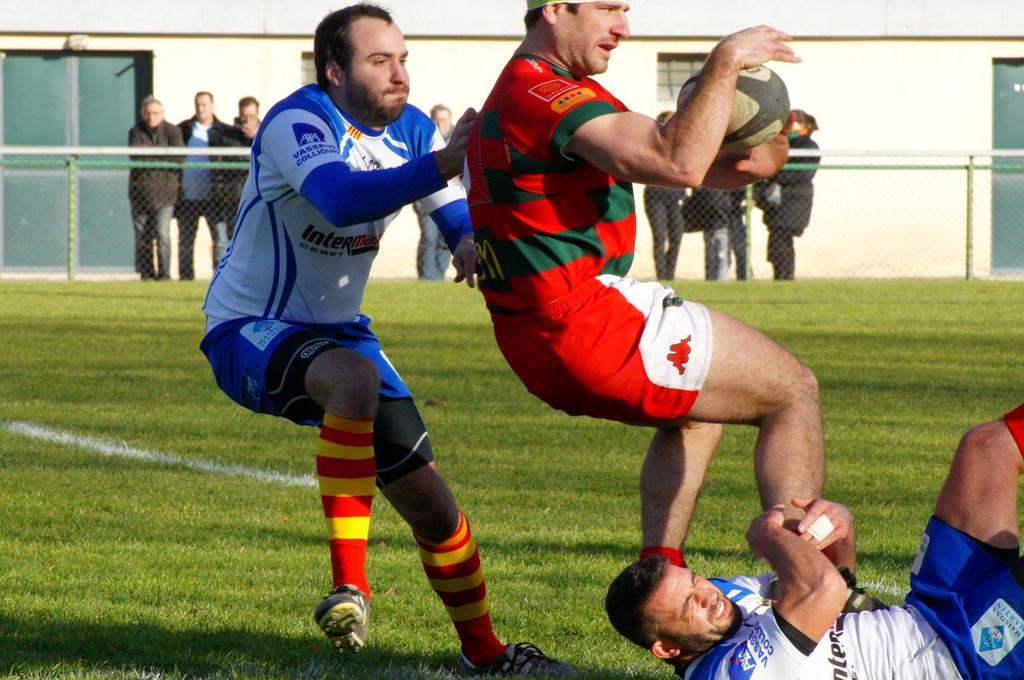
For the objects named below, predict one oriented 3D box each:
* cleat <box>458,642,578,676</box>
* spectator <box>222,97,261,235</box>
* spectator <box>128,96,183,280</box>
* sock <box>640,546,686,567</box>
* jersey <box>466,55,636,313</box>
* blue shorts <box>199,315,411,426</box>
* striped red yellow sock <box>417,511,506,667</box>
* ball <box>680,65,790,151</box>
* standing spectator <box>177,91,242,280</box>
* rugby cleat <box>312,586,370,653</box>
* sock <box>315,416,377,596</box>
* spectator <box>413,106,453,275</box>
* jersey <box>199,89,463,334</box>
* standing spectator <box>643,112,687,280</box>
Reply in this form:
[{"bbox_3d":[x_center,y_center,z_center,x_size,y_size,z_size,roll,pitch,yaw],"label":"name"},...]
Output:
[{"bbox_3d":[0.015,0.666,17.600,0.290,0.100,0.105,1,1,33],"label":"cleat"},{"bbox_3d":[-2.393,-1.300,75.400,0.500,1.700,0.400,1,1,30],"label":"spectator"},{"bbox_3d":[-3.149,-1.311,75.500,0.500,1.710,0.350,0,1,-5],"label":"spectator"},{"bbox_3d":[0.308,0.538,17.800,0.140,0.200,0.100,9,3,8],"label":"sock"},{"bbox_3d":[0.082,-0.321,17.600,0.360,0.540,0.500,0,1,5],"label":"jersey"},{"bbox_3d":[-0.426,0.061,17.500,0.380,0.260,0.420,1,2,41],"label":"blue shorts"},{"bbox_3d":[-0.102,0.513,17.600,0.160,0.340,0.120,1,28,34],"label":"striped red yellow sock"},{"bbox_3d":[0.458,-0.481,17.600,0.190,0.190,0.286,0,-6,-39],"label":"ball"},{"bbox_3d":[-2.706,-1.324,75.500,0.530,1.760,0.360,0,1,9],"label":"standing spectator"},{"bbox_3d":[-0.343,0.534,17.030,0.105,0.110,0.290,0,-16,9],"label":"rugby cleat"},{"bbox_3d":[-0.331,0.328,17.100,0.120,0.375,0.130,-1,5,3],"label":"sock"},{"bbox_3d":[-0.687,-1.271,75.500,0.480,1.640,0.330,0,1,-18],"label":"spectator"},{"bbox_3d":[-0.357,-0.273,17.550,0.400,0.520,0.500,20,14,42],"label":"jersey"},{"bbox_3d":[1.431,-1.338,80.000,0.460,1.640,0.300,0,1,0],"label":"standing spectator"}]

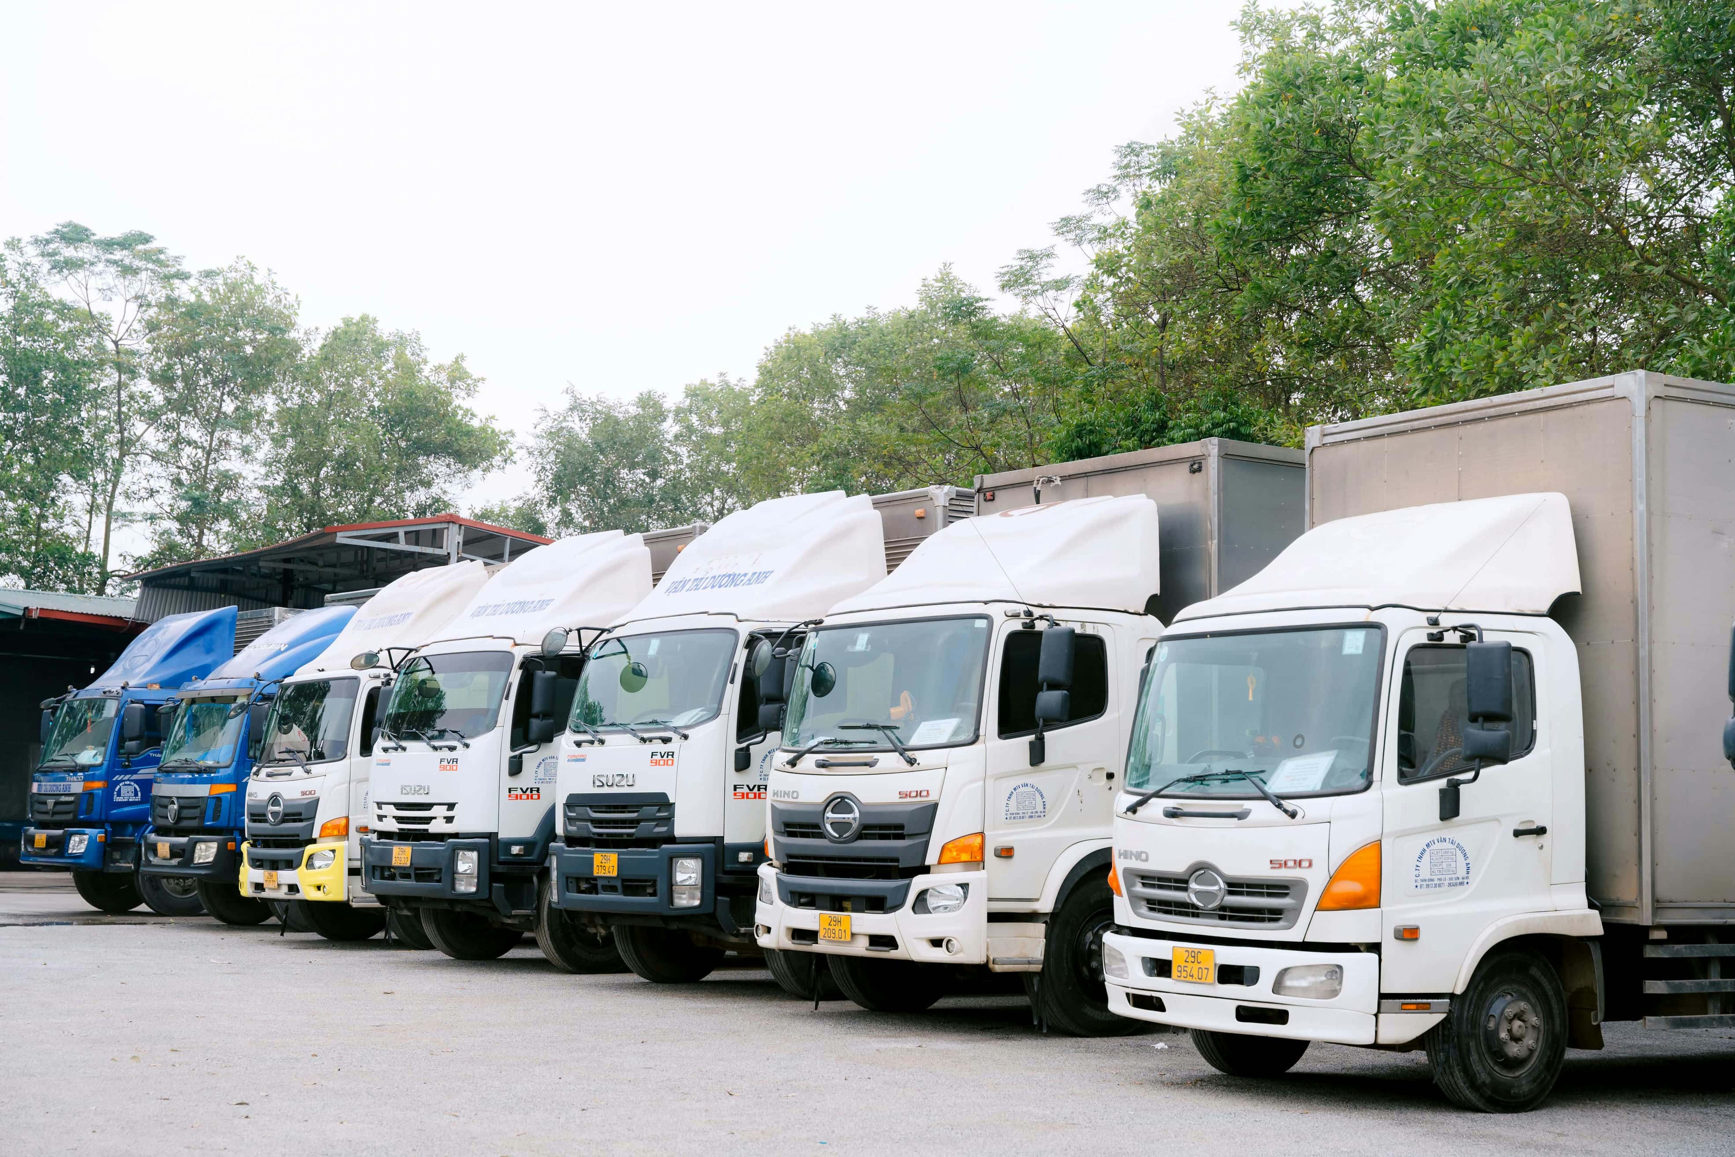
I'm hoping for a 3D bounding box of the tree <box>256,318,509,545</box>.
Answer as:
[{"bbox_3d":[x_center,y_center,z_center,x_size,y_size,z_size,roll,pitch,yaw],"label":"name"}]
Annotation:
[{"bbox_3d":[-10.812,0.312,53.391,5.688,12.247,5.688,1,-6,0],"label":"tree"}]

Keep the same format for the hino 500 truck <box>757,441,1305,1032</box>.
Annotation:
[{"bbox_3d":[3.411,1.289,18.697,9.151,3.959,2.495,5,-7,-37],"label":"hino 500 truck"}]

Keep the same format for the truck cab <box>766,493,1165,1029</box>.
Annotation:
[{"bbox_3d":[0.571,1.213,16.518,2.000,3.565,2.444,5,-7,-37],"label":"truck cab"}]

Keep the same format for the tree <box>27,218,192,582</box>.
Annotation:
[{"bbox_3d":[-17.424,-0.823,55.273,3.583,14.619,3.583,1,-6,0],"label":"tree"}]

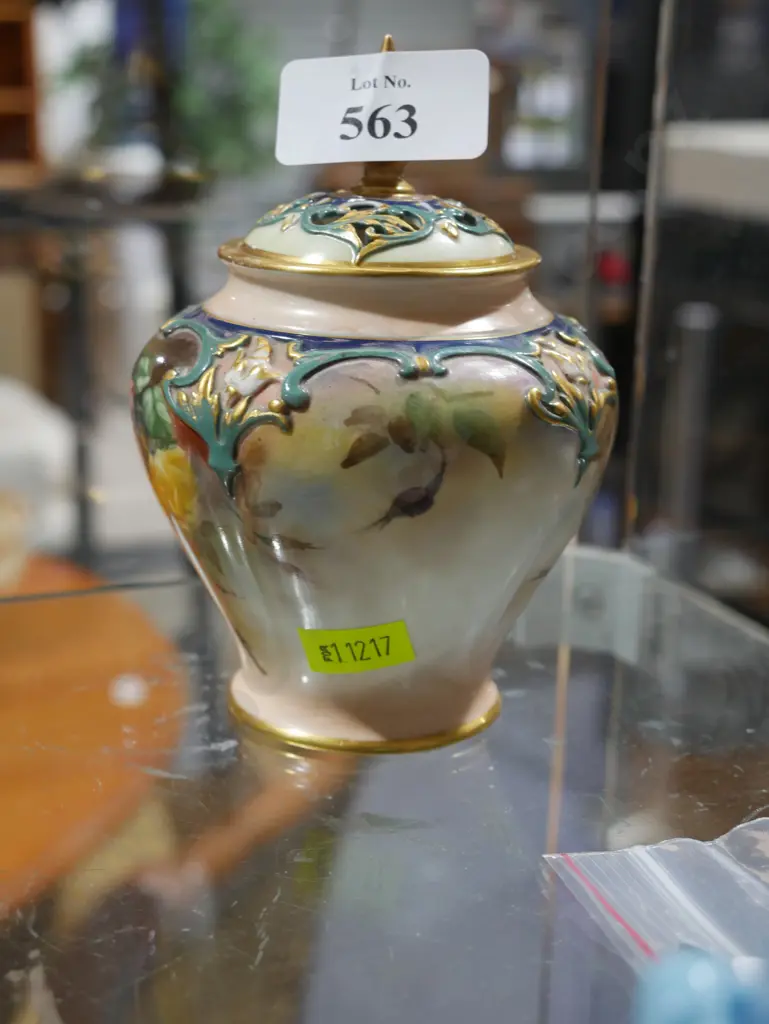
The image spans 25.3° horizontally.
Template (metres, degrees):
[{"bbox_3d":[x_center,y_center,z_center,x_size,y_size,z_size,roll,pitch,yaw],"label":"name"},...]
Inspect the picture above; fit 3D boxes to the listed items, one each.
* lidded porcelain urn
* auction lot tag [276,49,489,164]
[{"bbox_3d":[-0.002,-0.025,0.347,0.098,0.135,0.098,2,17,0],"label":"lidded porcelain urn"},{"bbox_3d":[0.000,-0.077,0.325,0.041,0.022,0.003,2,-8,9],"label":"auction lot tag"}]

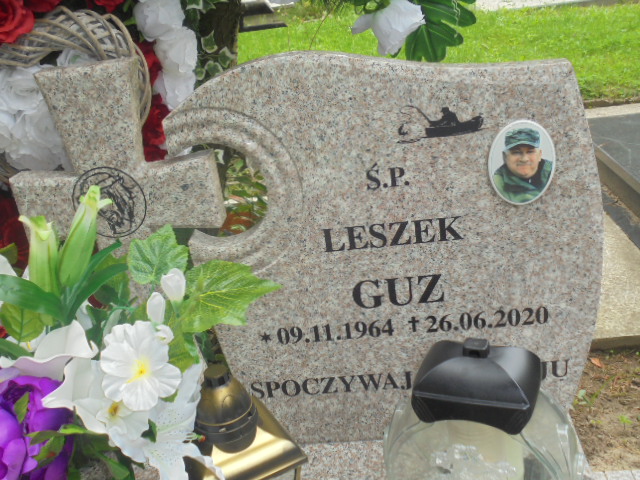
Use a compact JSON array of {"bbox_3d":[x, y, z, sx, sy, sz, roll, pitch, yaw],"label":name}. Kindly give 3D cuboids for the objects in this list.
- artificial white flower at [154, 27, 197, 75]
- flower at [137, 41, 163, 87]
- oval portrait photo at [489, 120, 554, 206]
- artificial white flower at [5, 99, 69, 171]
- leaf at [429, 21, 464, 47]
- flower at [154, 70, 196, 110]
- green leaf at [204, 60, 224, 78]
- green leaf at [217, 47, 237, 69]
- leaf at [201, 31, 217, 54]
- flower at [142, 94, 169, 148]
[{"bbox_3d":[-0.243,-0.319,1.183,0.072,0.079,0.068,-5,21,6],"label":"artificial white flower"},{"bbox_3d":[-0.296,-0.305,1.214,0.058,0.078,0.060,-5,21,6],"label":"flower"},{"bbox_3d":[0.288,-0.109,0.998,0.093,0.122,0.010,-5,15,6],"label":"oval portrait photo"},{"bbox_3d":[-0.482,-0.176,1.204,0.112,0.112,0.085,-5,21,6],"label":"artificial white flower"},{"bbox_3d":[0.208,-0.342,1.163,0.060,0.044,0.025,-5,21,6],"label":"leaf"},{"bbox_3d":[-0.246,-0.254,1.204,0.073,0.075,0.065,-5,21,6],"label":"flower"},{"bbox_3d":[-0.191,-0.306,1.265,0.034,0.034,0.015,-5,21,6],"label":"green leaf"},{"bbox_3d":[-0.168,-0.329,1.265,0.034,0.039,0.015,-5,21,6],"label":"green leaf"},{"bbox_3d":[-0.200,-0.355,1.265,0.029,0.042,0.015,-5,21,6],"label":"leaf"},{"bbox_3d":[-0.286,-0.206,1.214,0.065,0.085,0.065,-5,21,6],"label":"flower"}]

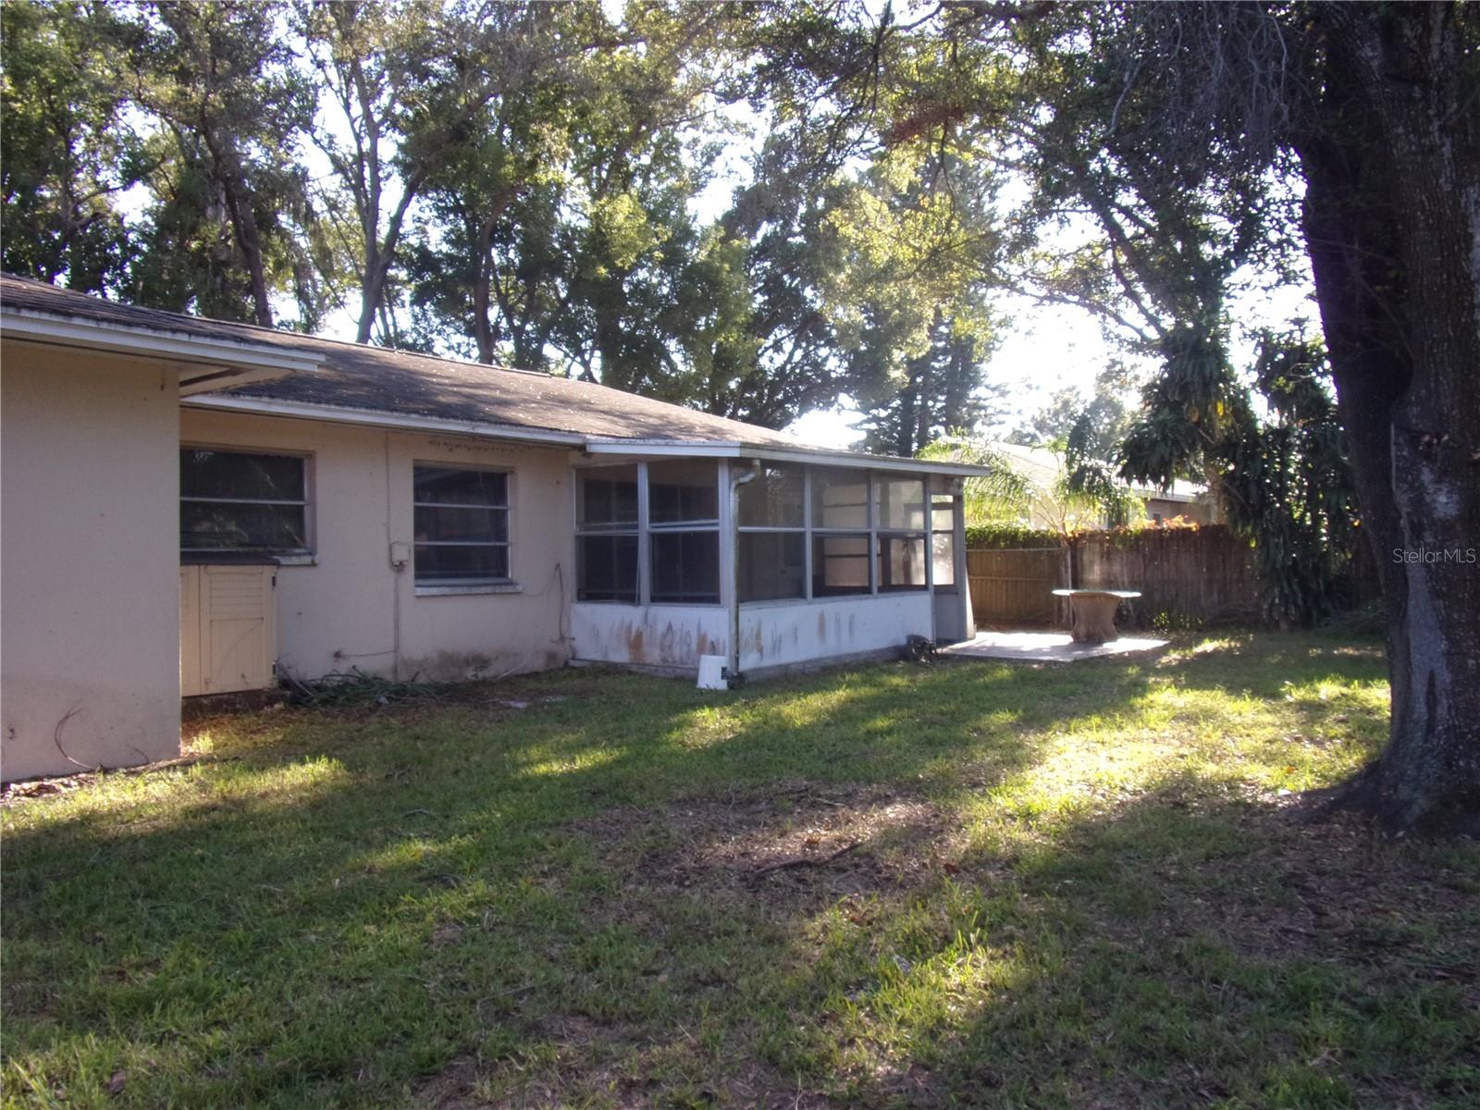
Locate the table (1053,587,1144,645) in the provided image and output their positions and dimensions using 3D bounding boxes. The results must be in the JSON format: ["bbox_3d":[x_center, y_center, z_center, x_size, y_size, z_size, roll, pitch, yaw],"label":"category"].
[{"bbox_3d":[5.292,0.916,15.200,1.330,0.720,1.330,-1,0,0],"label":"table"}]

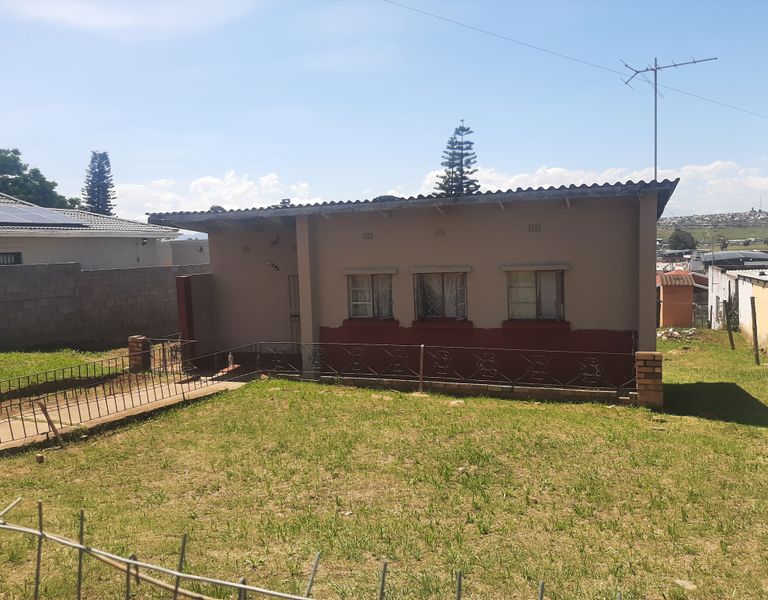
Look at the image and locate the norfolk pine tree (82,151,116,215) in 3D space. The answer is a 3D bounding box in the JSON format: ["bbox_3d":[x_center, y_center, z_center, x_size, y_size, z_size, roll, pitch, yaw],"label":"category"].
[{"bbox_3d":[-30.032,-8.197,64.568,4.100,15.500,4.100,-4,5,-25],"label":"norfolk pine tree"}]

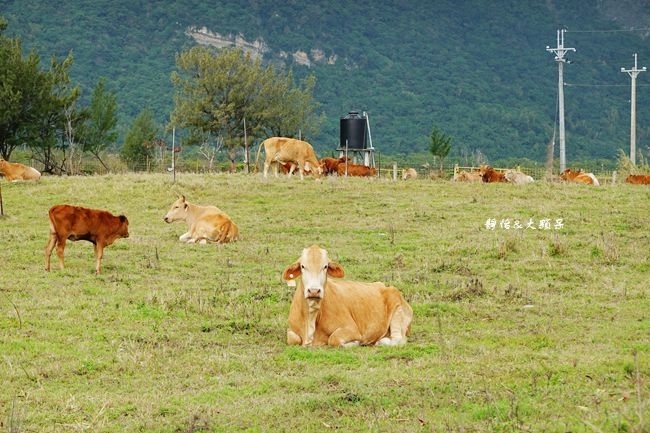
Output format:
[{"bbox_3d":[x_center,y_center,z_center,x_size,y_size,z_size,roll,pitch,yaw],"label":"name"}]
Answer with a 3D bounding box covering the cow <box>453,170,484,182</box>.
[{"bbox_3d":[6.125,-1.631,80.000,1.500,0.700,0.580,-1,2,-24],"label":"cow"}]

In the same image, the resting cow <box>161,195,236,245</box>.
[{"bbox_3d":[-2.453,0.056,38.000,1.650,0.960,0.680,1,2,37],"label":"resting cow"}]

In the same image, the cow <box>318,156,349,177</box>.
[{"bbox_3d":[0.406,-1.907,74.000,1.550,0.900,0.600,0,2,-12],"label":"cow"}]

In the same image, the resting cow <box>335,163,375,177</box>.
[{"bbox_3d":[1.204,-1.712,72.000,1.550,0.640,0.600,0,2,-9],"label":"resting cow"}]

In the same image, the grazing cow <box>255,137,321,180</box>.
[{"bbox_3d":[-1.046,-1.749,58.000,2.100,1.320,0.620,0,2,13],"label":"grazing cow"}]

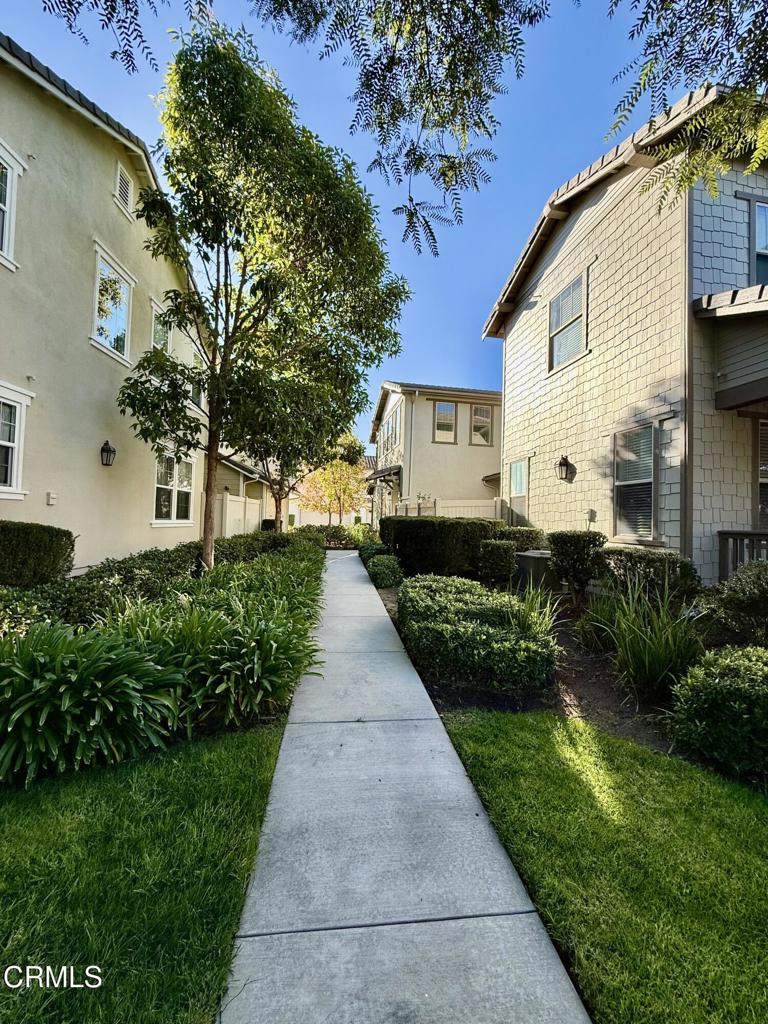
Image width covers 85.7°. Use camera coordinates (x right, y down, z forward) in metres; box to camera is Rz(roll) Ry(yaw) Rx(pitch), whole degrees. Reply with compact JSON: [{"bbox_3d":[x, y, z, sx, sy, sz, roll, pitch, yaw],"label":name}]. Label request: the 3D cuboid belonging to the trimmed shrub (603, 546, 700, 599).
[{"bbox_3d":[3.284,0.823,5.200,0.650,0.780,1.000,2,-2,-6],"label":"trimmed shrub"}]

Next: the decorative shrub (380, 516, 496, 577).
[{"bbox_3d":[1.207,0.780,10.100,2.150,1.300,2.300,2,-2,-6],"label":"decorative shrub"}]

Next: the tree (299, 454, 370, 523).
[{"bbox_3d":[-2.630,-0.823,22.000,3.500,4.500,3.400,2,-2,-6],"label":"tree"}]

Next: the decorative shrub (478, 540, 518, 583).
[{"bbox_3d":[2.212,0.995,8.000,0.740,0.860,0.720,2,-2,-6],"label":"decorative shrub"}]

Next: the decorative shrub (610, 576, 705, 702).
[{"bbox_3d":[2.369,1.056,3.600,0.820,0.950,0.800,2,-2,-6],"label":"decorative shrub"}]

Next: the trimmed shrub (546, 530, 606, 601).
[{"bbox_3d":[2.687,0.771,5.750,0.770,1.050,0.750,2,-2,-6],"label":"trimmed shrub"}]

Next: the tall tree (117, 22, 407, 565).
[{"bbox_3d":[-2.110,-3.342,6.800,4.400,9.000,4.100,2,-2,-6],"label":"tall tree"}]

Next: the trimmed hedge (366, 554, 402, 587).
[{"bbox_3d":[0.010,1.135,7.900,0.690,0.620,0.680,2,-2,-6],"label":"trimmed hedge"}]

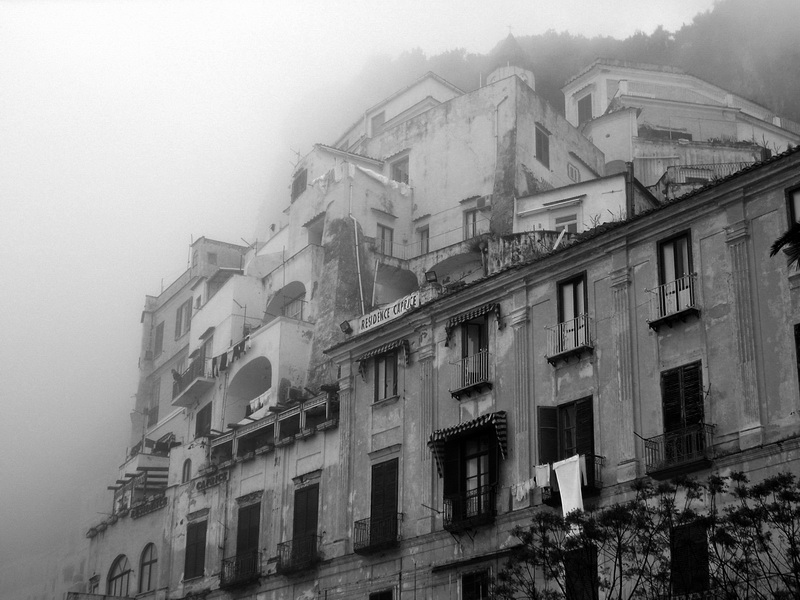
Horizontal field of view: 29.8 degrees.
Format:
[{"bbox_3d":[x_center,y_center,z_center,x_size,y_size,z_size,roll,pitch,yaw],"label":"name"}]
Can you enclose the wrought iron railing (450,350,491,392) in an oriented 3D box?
[{"bbox_3d":[2.185,2.229,45.509,0.313,0.943,1.524,18,-27,-36],"label":"wrought iron railing"}]

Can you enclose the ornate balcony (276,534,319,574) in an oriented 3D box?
[{"bbox_3d":[-3.161,8.077,47.513,0.470,0.910,1.974,19,-28,-36],"label":"ornate balcony"}]

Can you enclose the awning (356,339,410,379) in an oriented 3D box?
[{"bbox_3d":[-0.583,1.853,46.967,0.360,0.924,2.142,19,-28,-36],"label":"awning"}]

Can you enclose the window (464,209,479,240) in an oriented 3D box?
[{"bbox_3d":[3.498,-3.695,74.000,0.780,1.620,0.200,-16,-27,35],"label":"window"}]

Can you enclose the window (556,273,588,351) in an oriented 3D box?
[{"bbox_3d":[5.107,0.456,43.733,0.200,2.409,1.206,19,-29,-37],"label":"window"}]

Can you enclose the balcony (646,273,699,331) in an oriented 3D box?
[{"bbox_3d":[7.250,0.062,39.753,0.396,1.021,1.461,18,-27,-36],"label":"balcony"}]

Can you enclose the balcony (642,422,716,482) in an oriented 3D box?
[{"bbox_3d":[7.148,3.892,38.265,0.444,1.006,1.883,18,-27,-36],"label":"balcony"}]

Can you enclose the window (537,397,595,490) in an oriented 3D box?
[{"bbox_3d":[4.702,4.113,41.889,0.420,2.700,1.800,18,-28,-35],"label":"window"}]

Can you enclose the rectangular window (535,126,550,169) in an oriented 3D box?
[{"bbox_3d":[6.663,-7.078,70.293,0.180,1.745,1.335,-13,-26,30],"label":"rectangular window"}]

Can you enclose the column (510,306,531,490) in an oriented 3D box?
[{"bbox_3d":[3.534,2.881,44.067,0.210,5.470,0.680,18,-28,-35],"label":"column"}]

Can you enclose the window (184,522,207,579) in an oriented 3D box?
[{"bbox_3d":[-7.128,8.807,52.821,0.120,2.002,1.302,19,-28,-36],"label":"window"}]

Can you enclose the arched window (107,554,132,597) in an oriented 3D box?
[{"bbox_3d":[-11.384,11.419,61.414,0.250,1.950,2.600,13,-25,-27],"label":"arched window"}]

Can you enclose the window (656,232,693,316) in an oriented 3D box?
[{"bbox_3d":[7.125,-0.622,38.552,0.200,2.254,1.134,19,-28,-36],"label":"window"}]

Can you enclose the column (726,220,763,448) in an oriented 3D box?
[{"bbox_3d":[8.799,0.821,38.614,0.240,6.135,0.714,19,-29,-37],"label":"column"}]

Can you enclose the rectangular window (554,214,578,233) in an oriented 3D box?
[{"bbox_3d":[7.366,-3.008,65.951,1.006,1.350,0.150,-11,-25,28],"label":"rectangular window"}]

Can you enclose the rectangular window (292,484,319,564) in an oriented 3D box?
[{"bbox_3d":[-2.956,7.312,48.129,0.180,2.660,1.302,19,-28,-36],"label":"rectangular window"}]

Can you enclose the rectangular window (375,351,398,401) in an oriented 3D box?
[{"bbox_3d":[-0.411,2.513,49.116,0.206,1.491,1.203,18,-27,-36],"label":"rectangular window"}]

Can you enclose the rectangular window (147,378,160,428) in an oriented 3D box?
[{"bbox_3d":[-11.678,4.922,71.915,0.200,2.264,1.221,13,-25,-27],"label":"rectangular window"}]

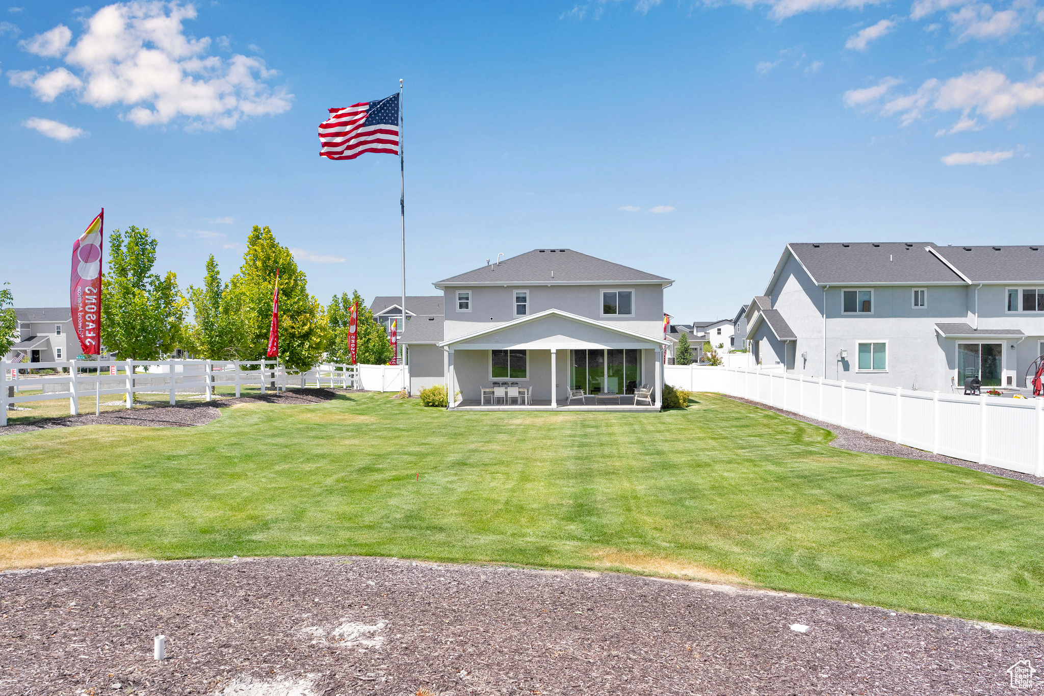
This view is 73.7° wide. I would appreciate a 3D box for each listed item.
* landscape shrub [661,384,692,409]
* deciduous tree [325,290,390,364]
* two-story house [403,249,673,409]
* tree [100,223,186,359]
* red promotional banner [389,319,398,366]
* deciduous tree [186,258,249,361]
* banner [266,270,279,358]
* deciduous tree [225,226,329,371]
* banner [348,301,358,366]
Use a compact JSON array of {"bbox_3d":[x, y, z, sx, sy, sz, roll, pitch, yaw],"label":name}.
[{"bbox_3d":[7.100,2.230,32.000,1.400,1.150,1.350,0,-1,5],"label":"landscape shrub"},{"bbox_3d":[-12.500,-0.680,53.000,5.000,7.300,4.900,0,-1,5],"label":"deciduous tree"},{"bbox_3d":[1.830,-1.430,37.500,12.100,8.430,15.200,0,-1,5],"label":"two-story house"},{"bbox_3d":[-15.070,-1.340,27.500,3.400,6.900,3.400,0,-1,5],"label":"tree"},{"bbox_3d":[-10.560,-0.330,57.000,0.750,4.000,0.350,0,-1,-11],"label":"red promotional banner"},{"bbox_3d":[-14.800,-1.100,33.500,3.100,6.600,3.100,0,-1,5],"label":"deciduous tree"},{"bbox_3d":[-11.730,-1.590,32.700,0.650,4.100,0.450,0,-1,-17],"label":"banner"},{"bbox_3d":[-14.100,-2.390,40.000,6.000,9.200,5.800,0,-1,5],"label":"deciduous tree"},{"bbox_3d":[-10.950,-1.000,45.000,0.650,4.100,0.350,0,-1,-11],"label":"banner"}]

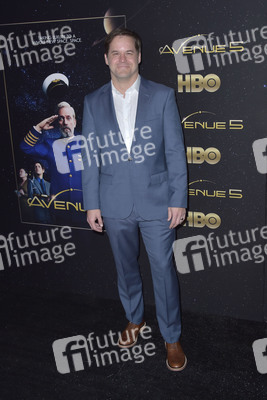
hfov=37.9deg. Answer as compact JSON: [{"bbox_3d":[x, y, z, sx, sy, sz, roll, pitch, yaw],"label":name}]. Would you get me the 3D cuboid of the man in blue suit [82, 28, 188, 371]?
[{"bbox_3d":[0.013,0.024,2.163,0.570,1.820,0.440,-1,14,10],"label":"man in blue suit"}]

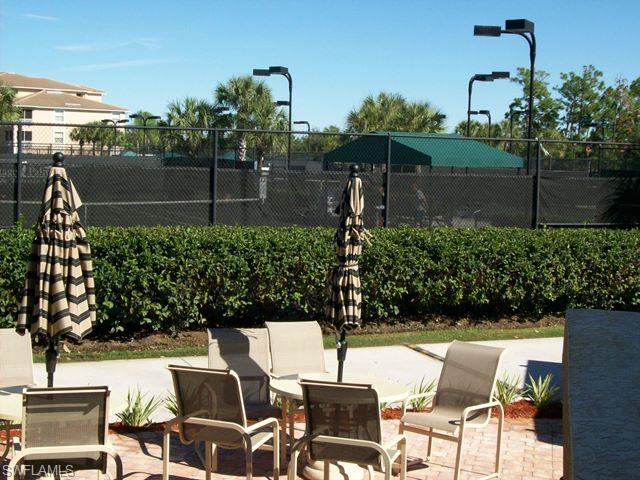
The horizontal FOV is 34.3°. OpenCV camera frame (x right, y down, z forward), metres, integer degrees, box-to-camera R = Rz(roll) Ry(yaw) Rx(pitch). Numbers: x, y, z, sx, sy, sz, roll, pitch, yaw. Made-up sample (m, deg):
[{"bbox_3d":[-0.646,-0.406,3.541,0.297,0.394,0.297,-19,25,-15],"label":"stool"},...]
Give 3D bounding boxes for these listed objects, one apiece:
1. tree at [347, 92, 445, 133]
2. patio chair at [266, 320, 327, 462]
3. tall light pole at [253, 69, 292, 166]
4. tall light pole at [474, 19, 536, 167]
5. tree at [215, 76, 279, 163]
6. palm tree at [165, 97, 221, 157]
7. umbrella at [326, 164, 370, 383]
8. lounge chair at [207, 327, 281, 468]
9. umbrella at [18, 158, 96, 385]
[{"bbox_3d":[3.985,-4.973,55.787,5.300,5.800,4.200,1,4,0],"label":"tree"},{"bbox_3d":[-0.179,1.260,9.075,0.610,1.000,0.740,0,4,-16],"label":"patio chair"},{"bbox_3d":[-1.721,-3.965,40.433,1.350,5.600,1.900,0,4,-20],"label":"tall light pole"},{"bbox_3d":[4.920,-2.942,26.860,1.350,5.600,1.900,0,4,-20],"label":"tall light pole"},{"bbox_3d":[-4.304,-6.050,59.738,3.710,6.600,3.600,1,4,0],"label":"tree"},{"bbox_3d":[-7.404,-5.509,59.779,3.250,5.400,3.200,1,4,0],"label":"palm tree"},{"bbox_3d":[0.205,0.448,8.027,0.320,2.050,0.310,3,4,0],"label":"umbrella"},{"bbox_3d":[-0.638,1.284,8.543,0.610,1.000,0.740,1,4,-13],"label":"lounge chair"},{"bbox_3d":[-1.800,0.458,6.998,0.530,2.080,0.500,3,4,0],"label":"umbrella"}]

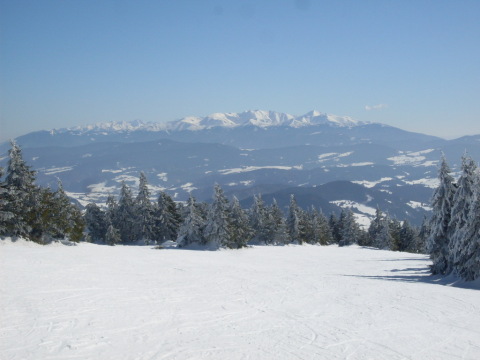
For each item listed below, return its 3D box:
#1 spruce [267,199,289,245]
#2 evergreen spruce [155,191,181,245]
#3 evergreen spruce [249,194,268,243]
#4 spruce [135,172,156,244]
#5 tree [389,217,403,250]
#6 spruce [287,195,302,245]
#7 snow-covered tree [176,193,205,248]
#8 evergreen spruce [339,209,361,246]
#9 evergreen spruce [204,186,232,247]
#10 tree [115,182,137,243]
[{"bbox_3d":[2.910,3.178,86.000,1.610,3.520,1.610,0,3,0],"label":"spruce"},{"bbox_3d":[-5.513,2.833,86.000,2.070,4.060,2.070,0,3,0],"label":"evergreen spruce"},{"bbox_3d":[1.455,2.986,86.000,1.610,3.750,1.610,0,3,0],"label":"evergreen spruce"},{"bbox_3d":[-7.236,2.182,86.000,1.840,5.510,1.840,0,3,0],"label":"spruce"},{"bbox_3d":[11.629,4.076,84.000,1.200,2.390,1.200,0,3,0],"label":"tree"},{"bbox_3d":[4.124,2.989,85.000,1.360,3.780,1.360,0,3,0],"label":"spruce"},{"bbox_3d":[-3.403,2.812,78.000,2.010,3.610,2.010,0,3,0],"label":"snow-covered tree"},{"bbox_3d":[8.287,3.595,85.000,1.660,2.880,1.660,0,3,0],"label":"evergreen spruce"},{"bbox_3d":[-1.493,2.535,78.000,1.940,4.440,1.940,0,3,0],"label":"evergreen spruce"},{"bbox_3d":[-8.892,2.546,88.000,1.720,4.860,1.720,0,3,0],"label":"tree"}]

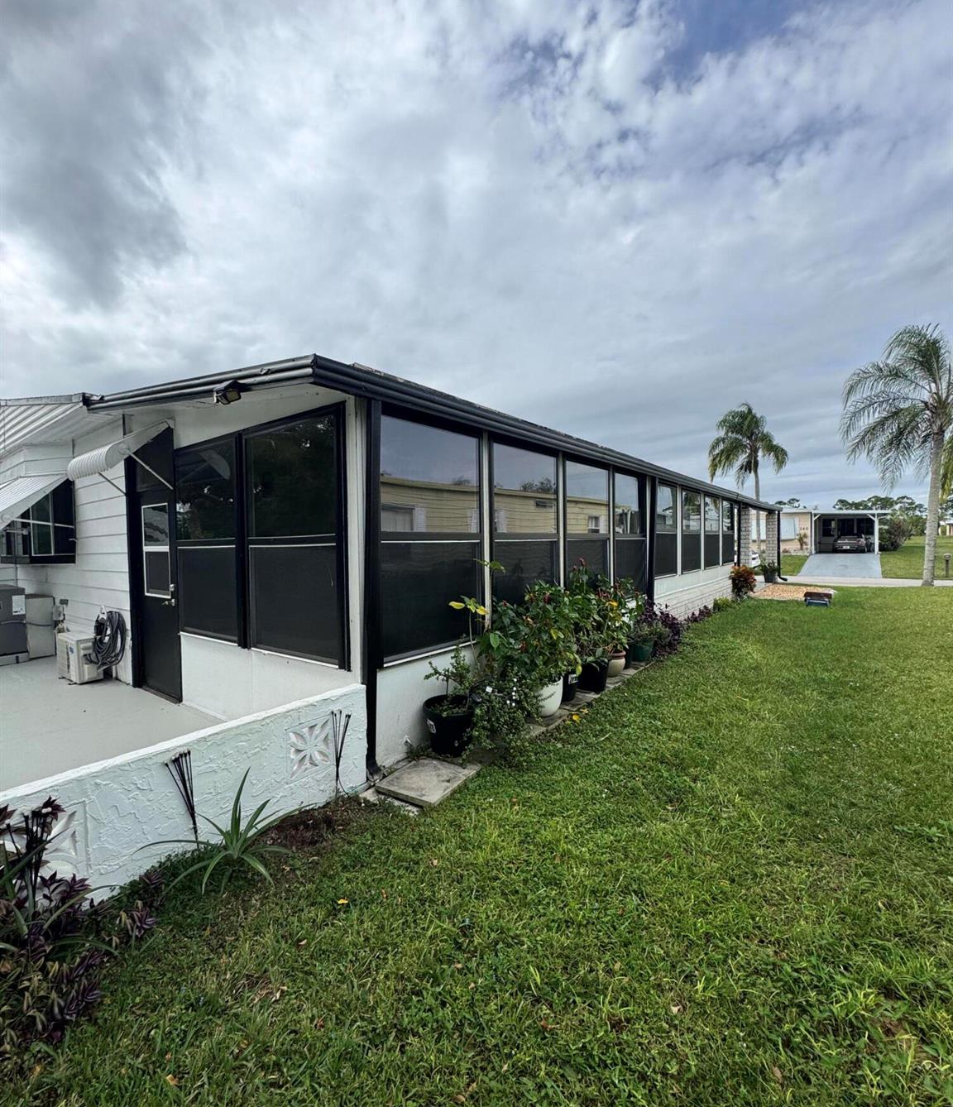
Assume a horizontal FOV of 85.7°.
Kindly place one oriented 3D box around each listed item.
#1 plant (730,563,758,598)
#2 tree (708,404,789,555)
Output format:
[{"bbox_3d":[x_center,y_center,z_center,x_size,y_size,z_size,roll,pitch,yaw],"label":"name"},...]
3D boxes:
[{"bbox_3d":[5.820,0.623,11.200,0.600,0.770,0.580,-1,1,0],"label":"plant"},{"bbox_3d":[16.143,-4.301,30.500,4.500,9.100,4.500,-1,1,0],"label":"tree"}]

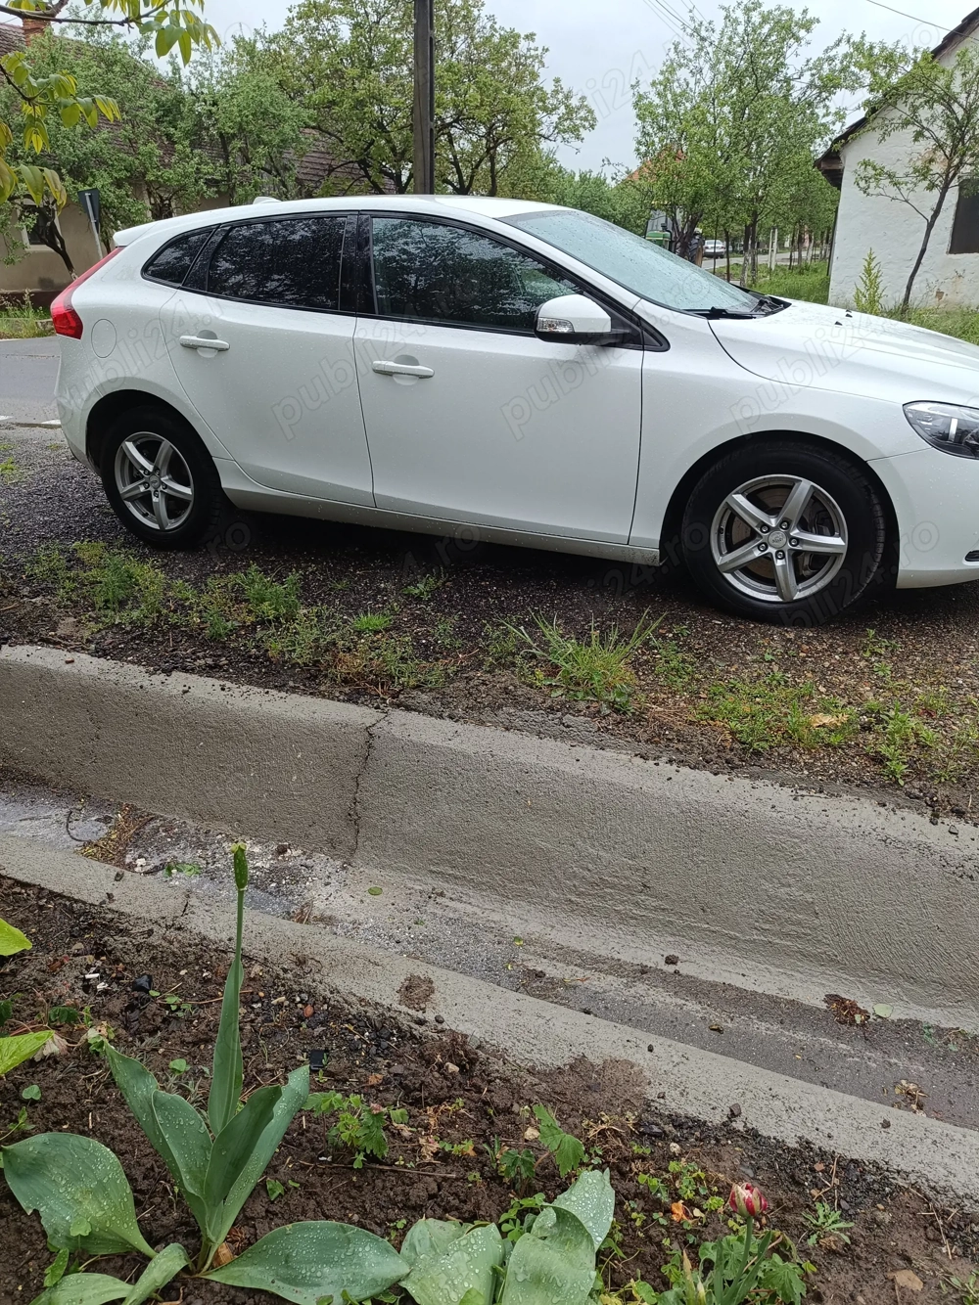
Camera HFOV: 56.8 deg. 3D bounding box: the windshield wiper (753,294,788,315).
[{"bbox_3d":[1.164,-1.453,3.774,0.100,0.070,0.680,7,24,18],"label":"windshield wiper"}]

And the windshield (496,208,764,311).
[{"bbox_3d":[0.672,-1.563,3.630,0.940,0.140,1.400,31,32,10],"label":"windshield"}]

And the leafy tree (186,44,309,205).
[{"bbox_3d":[-5.747,-11.506,22.169,3.100,5.700,3.000,-7,25,-11],"label":"leafy tree"}]

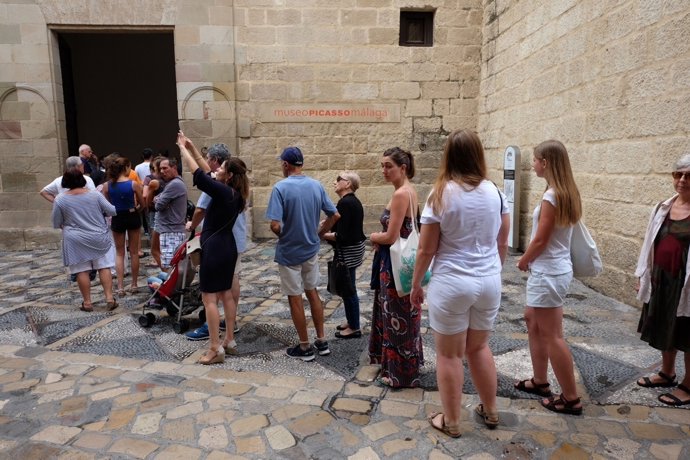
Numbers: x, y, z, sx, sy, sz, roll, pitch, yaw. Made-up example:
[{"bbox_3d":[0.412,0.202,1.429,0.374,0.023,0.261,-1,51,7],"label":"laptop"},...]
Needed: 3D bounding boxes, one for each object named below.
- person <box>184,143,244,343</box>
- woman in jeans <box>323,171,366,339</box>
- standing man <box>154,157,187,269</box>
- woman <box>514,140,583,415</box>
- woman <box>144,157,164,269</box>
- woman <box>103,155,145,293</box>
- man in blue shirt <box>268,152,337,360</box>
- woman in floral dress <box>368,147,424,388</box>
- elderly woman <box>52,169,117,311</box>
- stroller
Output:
[{"bbox_3d":[-1.163,0.108,4.166,0.550,1.754,0.520,1,9,7],"label":"person"},{"bbox_3d":[0.005,0.221,4.208,0.420,1.519,0.460,2,9,12],"label":"woman in jeans"},{"bbox_3d":[-1.877,0.041,5.002,0.420,1.639,0.500,1,9,3],"label":"standing man"},{"bbox_3d":[1.294,0.302,2.963,0.460,1.727,0.430,3,9,22],"label":"woman"},{"bbox_3d":[-2.319,-0.090,5.819,0.400,1.658,0.450,3,9,22],"label":"woman"},{"bbox_3d":[-2.677,-0.049,5.592,0.500,1.644,0.360,-3,9,-20],"label":"woman"},{"bbox_3d":[-0.335,0.190,3.775,0.570,1.708,0.420,-6,11,-36],"label":"man in blue shirt"},{"bbox_3d":[0.369,0.268,3.300,0.460,1.694,0.460,3,9,19],"label":"woman in floral dress"},{"bbox_3d":[-2.760,0.104,4.976,0.660,1.524,0.420,-4,9,-25],"label":"elderly woman"},{"bbox_3d":[-1.629,0.447,4.454,0.692,1.000,0.450,4,9,24],"label":"stroller"}]

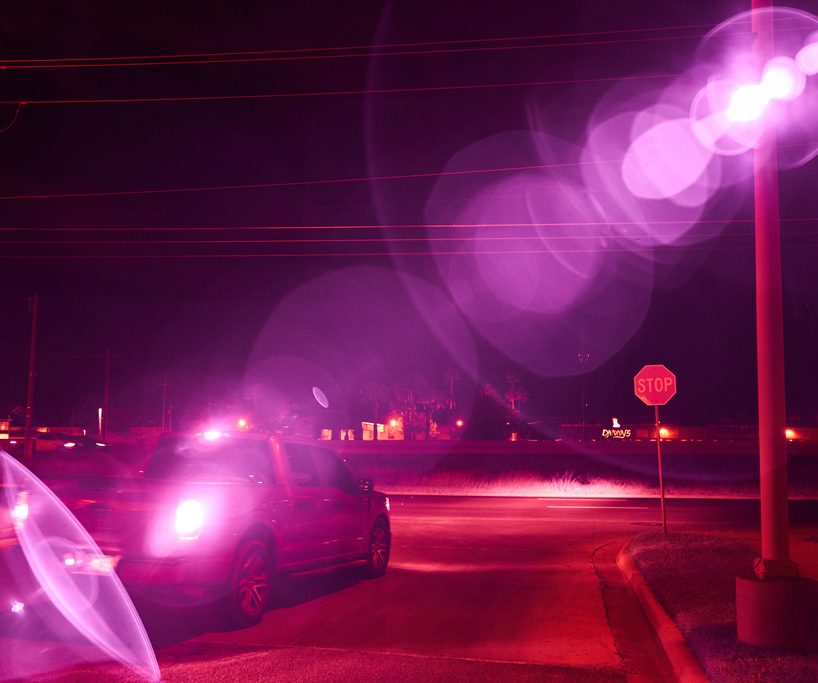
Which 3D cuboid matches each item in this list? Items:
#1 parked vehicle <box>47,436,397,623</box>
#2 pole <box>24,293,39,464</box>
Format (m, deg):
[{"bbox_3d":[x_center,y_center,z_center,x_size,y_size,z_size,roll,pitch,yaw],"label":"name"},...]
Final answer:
[{"bbox_3d":[-1.942,2.103,10.762,2.100,1.950,5.850,-2,-8,18],"label":"parked vehicle"},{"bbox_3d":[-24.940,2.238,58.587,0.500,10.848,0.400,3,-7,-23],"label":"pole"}]

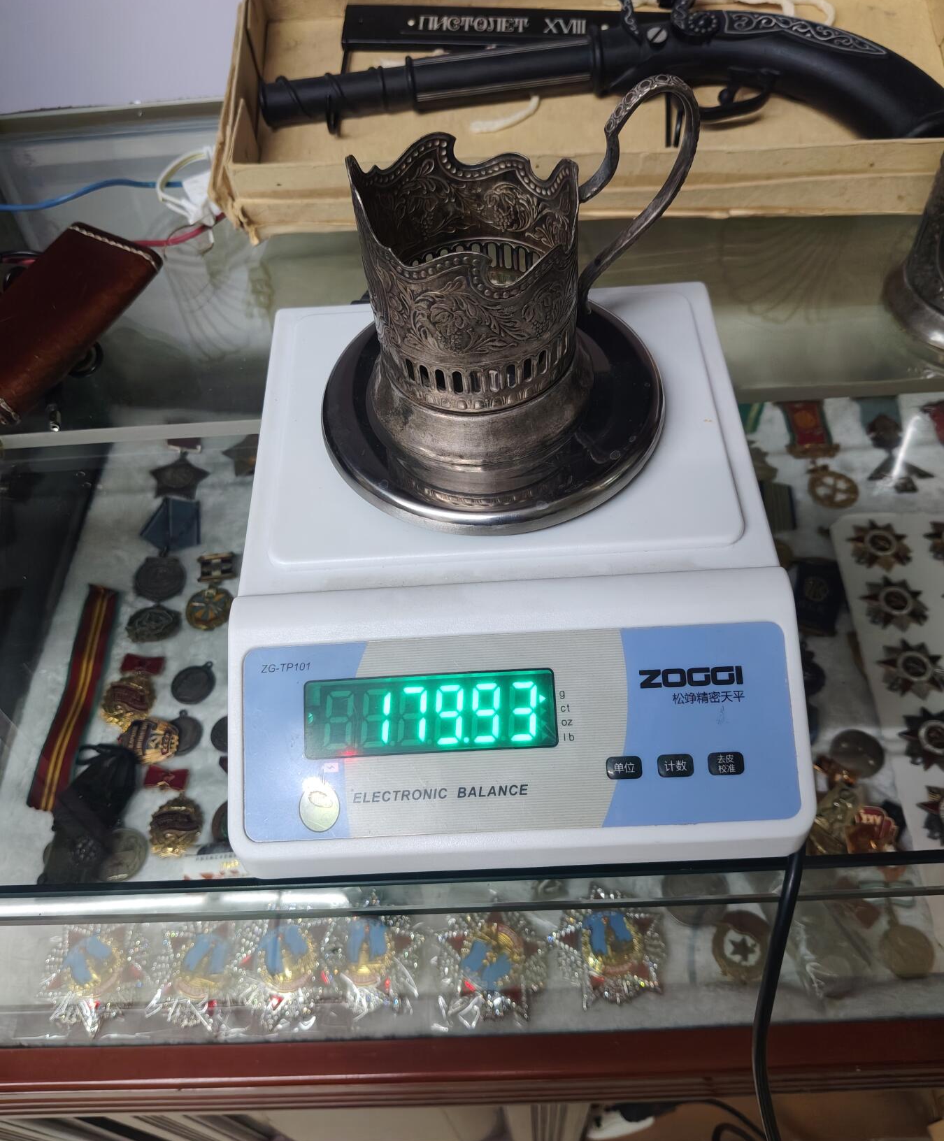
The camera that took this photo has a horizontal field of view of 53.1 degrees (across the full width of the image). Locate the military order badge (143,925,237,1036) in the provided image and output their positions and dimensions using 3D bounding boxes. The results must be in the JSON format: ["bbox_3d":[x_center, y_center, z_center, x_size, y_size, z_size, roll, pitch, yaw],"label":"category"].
[{"bbox_3d":[-0.157,0.233,0.553,0.071,0.010,0.068,15,59,13],"label":"military order badge"}]

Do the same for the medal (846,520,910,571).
[{"bbox_3d":[0.284,-0.017,0.659,0.043,0.007,0.046,-5,54,0],"label":"medal"}]

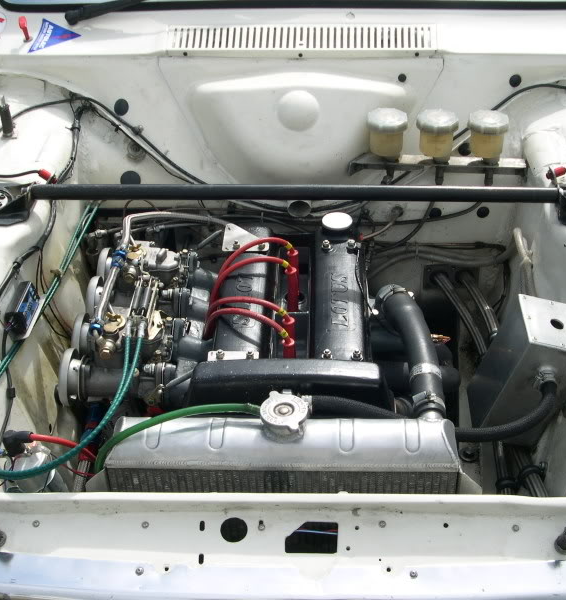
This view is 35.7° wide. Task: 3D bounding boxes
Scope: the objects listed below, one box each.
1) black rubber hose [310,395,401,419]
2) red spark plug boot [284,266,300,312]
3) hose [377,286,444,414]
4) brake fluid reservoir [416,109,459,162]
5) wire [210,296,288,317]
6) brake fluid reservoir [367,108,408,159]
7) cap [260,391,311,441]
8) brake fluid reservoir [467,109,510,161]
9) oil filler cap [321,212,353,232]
[{"bbox_3d":[0.094,0.140,1.120,0.125,0.042,0.035,1,37,2],"label":"black rubber hose"},{"bbox_3d":[0.015,-0.019,1.510,0.020,0.085,0.020,1,36,2],"label":"red spark plug boot"},{"bbox_3d":[0.192,0.071,1.315,0.058,0.070,0.255,-6,36,-8],"label":"hose"},{"bbox_3d":[0.264,-0.279,1.500,0.070,0.080,0.070,1,36,2],"label":"brake fluid reservoir"},{"bbox_3d":[-0.055,0.010,1.395,0.124,0.034,0.025,1,36,2],"label":"wire"},{"bbox_3d":[0.179,-0.282,1.505,0.070,0.080,0.070,1,36,2],"label":"brake fluid reservoir"},{"bbox_3d":[0.003,0.142,1.090,0.062,0.032,0.064,0,36,0],"label":"cap"},{"bbox_3d":[0.350,-0.278,1.495,0.070,0.080,0.070,1,36,2],"label":"brake fluid reservoir"},{"bbox_3d":[0.092,-0.130,1.480,0.053,0.018,0.053,0,36,0],"label":"oil filler cap"}]

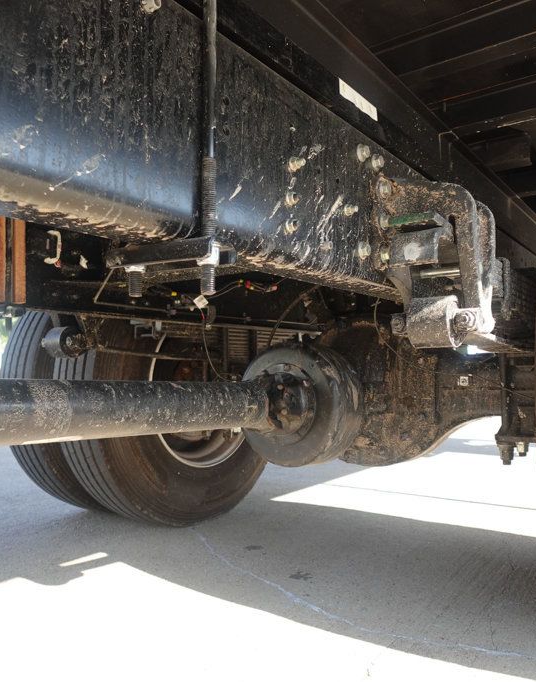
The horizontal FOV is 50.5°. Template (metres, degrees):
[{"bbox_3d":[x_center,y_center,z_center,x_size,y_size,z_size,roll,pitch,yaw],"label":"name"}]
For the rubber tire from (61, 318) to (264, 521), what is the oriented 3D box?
[{"bbox_3d":[-0.320,0.178,2.232,0.275,1.035,1.040,-3,-3,36],"label":"rubber tire"}]

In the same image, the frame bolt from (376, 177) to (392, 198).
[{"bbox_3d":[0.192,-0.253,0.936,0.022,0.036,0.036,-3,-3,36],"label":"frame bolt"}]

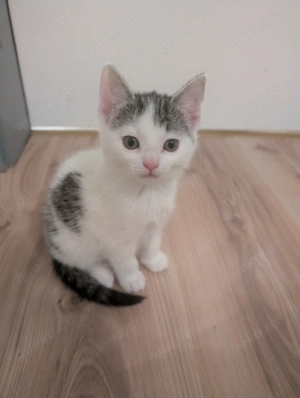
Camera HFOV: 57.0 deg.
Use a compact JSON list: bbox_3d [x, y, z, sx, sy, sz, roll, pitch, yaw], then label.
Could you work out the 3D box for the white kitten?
[{"bbox_3d":[-0.037,-0.007,0.281,0.110,0.245,0.145,-26,48,-35],"label":"white kitten"}]

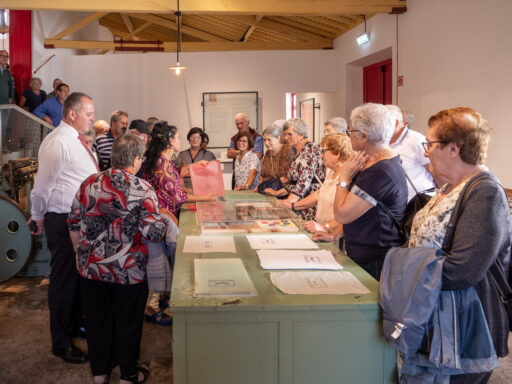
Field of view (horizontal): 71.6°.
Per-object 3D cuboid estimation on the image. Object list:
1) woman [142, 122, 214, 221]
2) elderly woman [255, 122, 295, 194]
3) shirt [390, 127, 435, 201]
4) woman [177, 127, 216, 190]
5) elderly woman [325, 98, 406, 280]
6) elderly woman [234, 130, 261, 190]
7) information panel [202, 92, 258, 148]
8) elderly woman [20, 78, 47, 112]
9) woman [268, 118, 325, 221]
[{"bbox_3d":[-0.608,0.236,2.750,0.500,1.570,0.500,-1,7,-6],"label":"woman"},{"bbox_3d":[0.193,0.146,3.350,0.470,1.540,0.380,5,9,37],"label":"elderly woman"},{"bbox_3d":[0.948,-0.086,2.250,0.360,0.660,0.480,1,7,12],"label":"shirt"},{"bbox_3d":[-0.649,0.071,3.870,0.460,1.530,0.340,0,7,0],"label":"woman"},{"bbox_3d":[0.570,0.357,1.800,0.400,1.610,0.460,2,7,18],"label":"elderly woman"},{"bbox_3d":[-0.089,0.110,3.720,0.420,1.490,0.330,3,8,24],"label":"elderly woman"},{"bbox_3d":[-0.417,-1.168,5.800,0.900,0.900,0.050,0,7,0],"label":"information panel"},{"bbox_3d":[-3.573,-1.052,5.700,0.460,1.550,0.320,-6,9,-38],"label":"elderly woman"},{"bbox_3d":[0.353,0.199,2.880,0.430,1.560,0.450,-4,8,-30],"label":"woman"}]

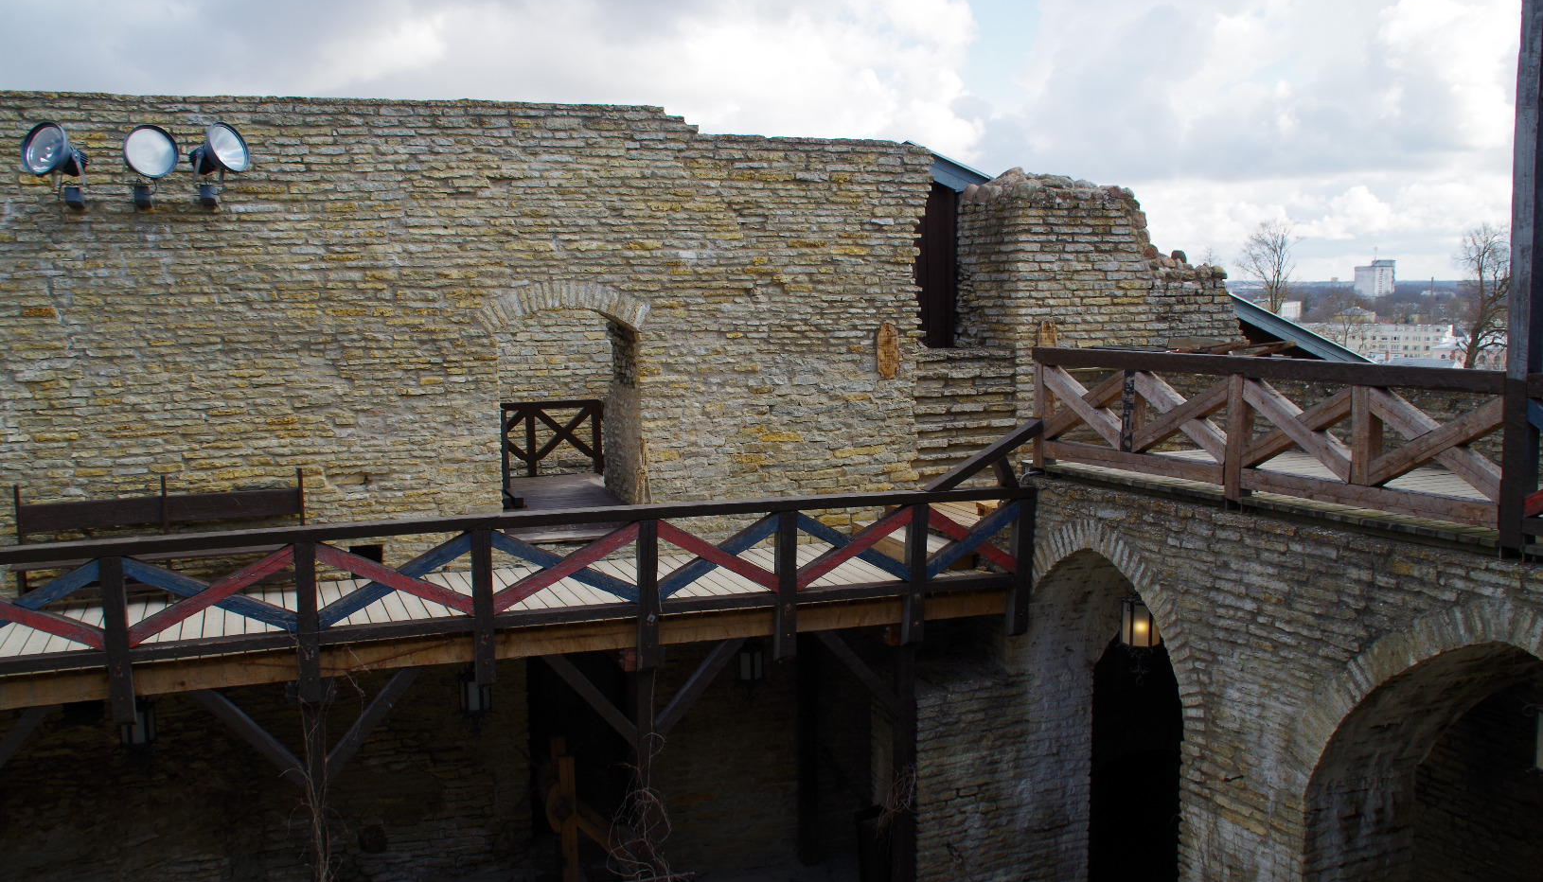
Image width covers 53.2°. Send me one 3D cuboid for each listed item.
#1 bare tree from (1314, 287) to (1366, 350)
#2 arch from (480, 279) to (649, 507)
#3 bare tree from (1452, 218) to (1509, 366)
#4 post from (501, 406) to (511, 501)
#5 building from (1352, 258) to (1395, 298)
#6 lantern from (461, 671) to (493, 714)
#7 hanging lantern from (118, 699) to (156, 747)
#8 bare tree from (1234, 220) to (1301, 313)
[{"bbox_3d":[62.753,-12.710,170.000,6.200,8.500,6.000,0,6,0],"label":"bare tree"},{"bbox_3d":[-2.337,-0.487,16.166,1.752,2.381,1.300,-3,6,-22],"label":"arch"},{"bbox_3d":[34.673,-6.195,75.000,4.000,9.000,4.000,0,6,0],"label":"bare tree"},{"bbox_3d":[-3.248,0.070,18.924,0.130,1.080,0.130,-3,6,-22],"label":"post"},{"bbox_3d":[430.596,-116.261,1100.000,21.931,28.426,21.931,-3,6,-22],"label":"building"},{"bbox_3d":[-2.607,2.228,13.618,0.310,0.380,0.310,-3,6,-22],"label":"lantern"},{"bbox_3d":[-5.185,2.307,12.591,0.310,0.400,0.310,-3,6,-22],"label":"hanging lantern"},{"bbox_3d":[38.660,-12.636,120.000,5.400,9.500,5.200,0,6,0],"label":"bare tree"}]

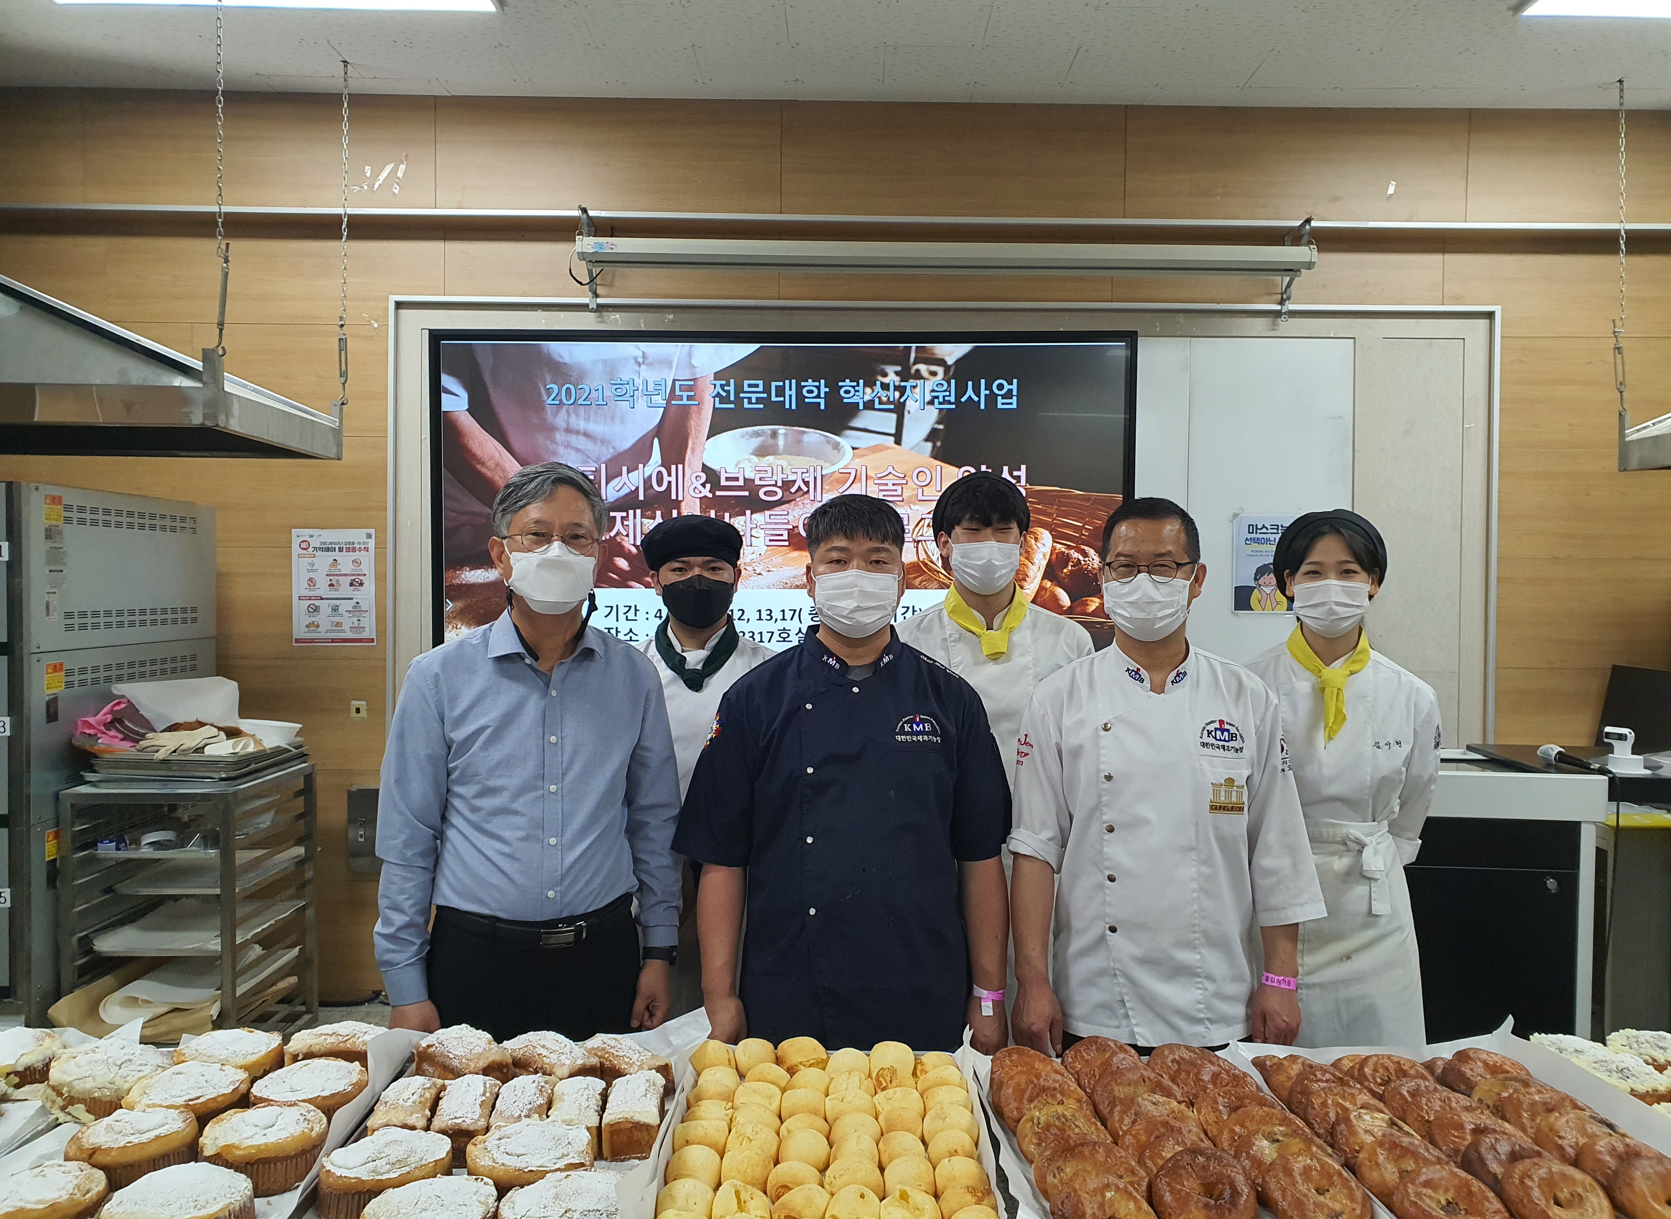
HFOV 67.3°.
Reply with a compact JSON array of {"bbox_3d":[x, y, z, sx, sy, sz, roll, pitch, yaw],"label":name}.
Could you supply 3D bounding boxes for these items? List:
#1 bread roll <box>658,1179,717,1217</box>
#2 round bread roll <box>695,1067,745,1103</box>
[{"bbox_3d":[-0.162,0.648,1.365,0.063,0.049,0.063,1,1,0],"label":"bread roll"},{"bbox_3d":[-0.158,0.649,1.703,0.062,0.051,0.062,1,1,0],"label":"round bread roll"}]

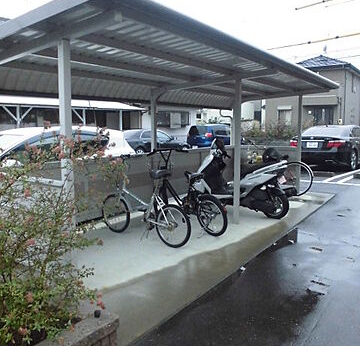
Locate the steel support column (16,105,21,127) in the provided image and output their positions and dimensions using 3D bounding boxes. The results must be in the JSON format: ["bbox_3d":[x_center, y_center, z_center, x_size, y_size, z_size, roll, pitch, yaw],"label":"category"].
[{"bbox_3d":[-6.941,-1.621,15.579,0.100,2.420,0.100,-6,9,-43],"label":"steel support column"}]

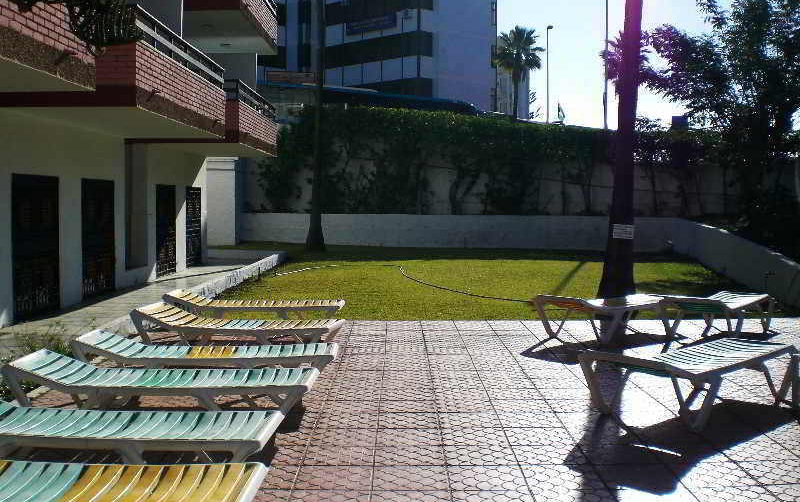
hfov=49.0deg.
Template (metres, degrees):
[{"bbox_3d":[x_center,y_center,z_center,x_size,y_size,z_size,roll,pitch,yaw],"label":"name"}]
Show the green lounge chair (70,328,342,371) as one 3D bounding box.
[{"bbox_3d":[-1.434,0.872,6.703,1.906,0.480,0.650,0,3,-1],"label":"green lounge chair"}]

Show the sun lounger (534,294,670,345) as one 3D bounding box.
[{"bbox_3d":[2.374,0.689,9.656,1.906,0.480,0.650,-3,4,-37],"label":"sun lounger"}]

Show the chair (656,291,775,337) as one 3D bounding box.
[{"bbox_3d":[3.540,0.682,9.732,0.650,0.480,1.906,2,4,38],"label":"chair"}]

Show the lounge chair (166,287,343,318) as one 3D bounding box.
[{"bbox_3d":[-1.576,0.697,9.690,1.906,0.480,0.650,0,3,4],"label":"lounge chair"}]

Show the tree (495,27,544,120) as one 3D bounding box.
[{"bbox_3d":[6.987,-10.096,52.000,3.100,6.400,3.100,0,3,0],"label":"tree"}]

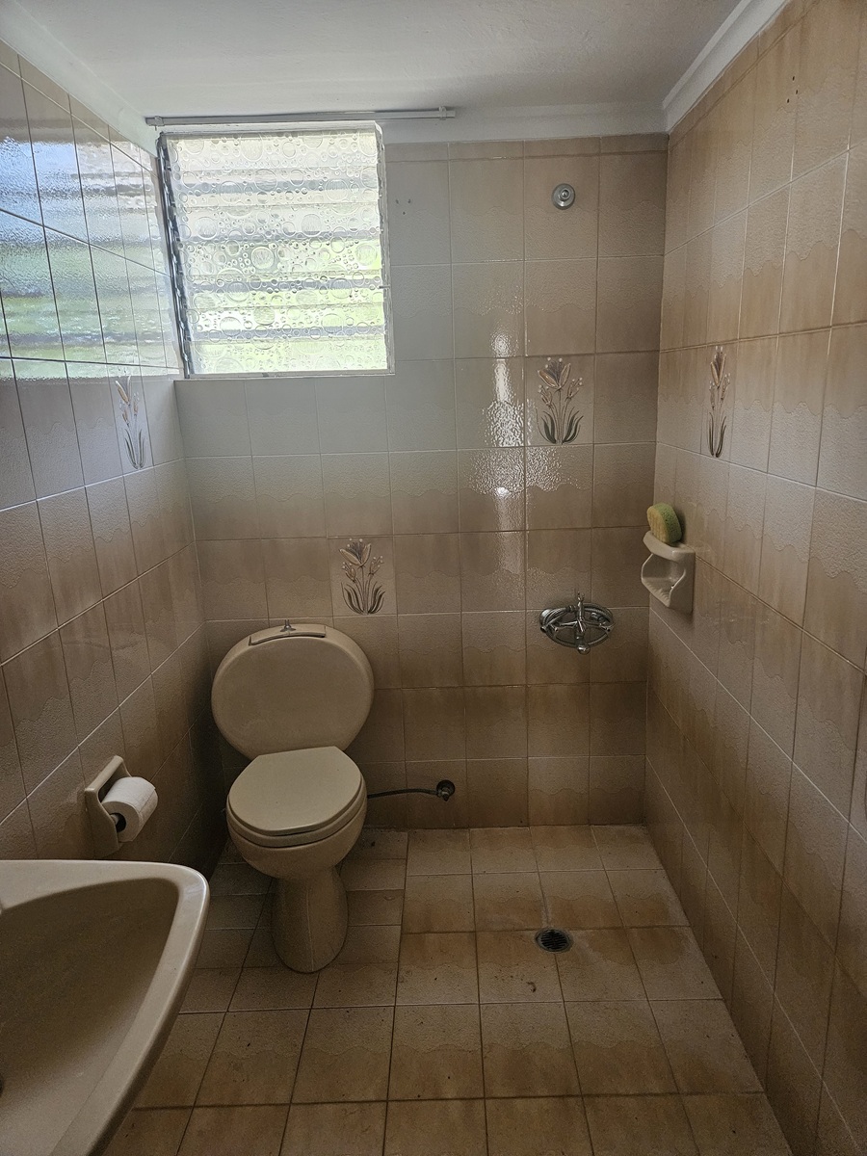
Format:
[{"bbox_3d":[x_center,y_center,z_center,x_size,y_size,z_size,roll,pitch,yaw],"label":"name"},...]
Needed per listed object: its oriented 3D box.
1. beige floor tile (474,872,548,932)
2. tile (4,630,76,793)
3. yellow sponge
[{"bbox_3d":[0.217,0.931,2.206,0.198,0.010,0.254,-2,14,1],"label":"beige floor tile"},{"bbox_3d":[-0.738,0.248,1.445,0.010,0.251,0.200,-2,14,1],"label":"tile"},{"bbox_3d":[0.608,-0.140,2.026,0.045,0.090,0.110,-5,15,-12],"label":"yellow sponge"}]

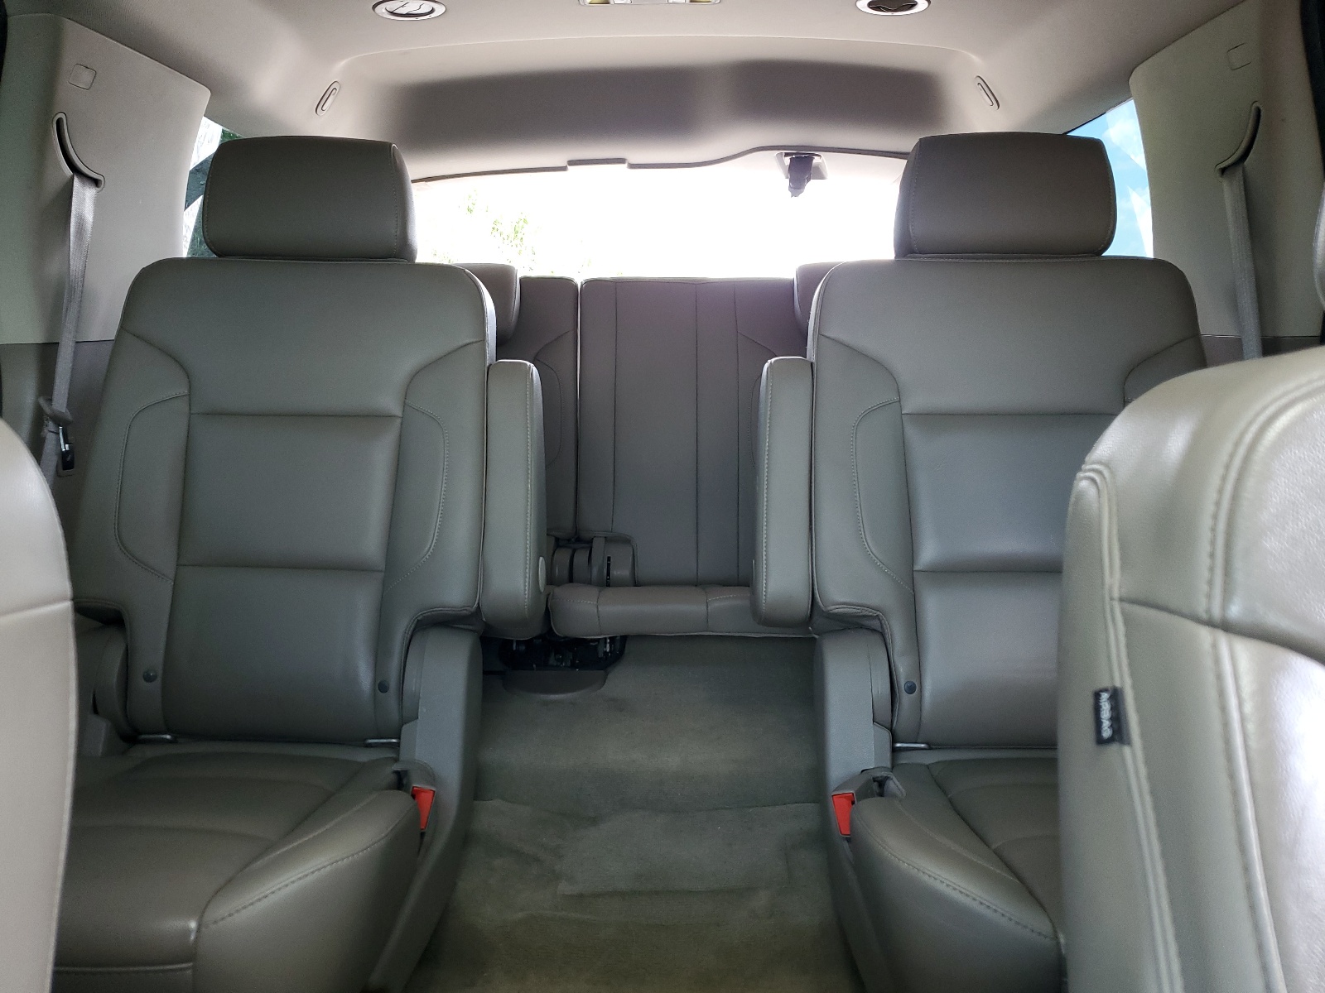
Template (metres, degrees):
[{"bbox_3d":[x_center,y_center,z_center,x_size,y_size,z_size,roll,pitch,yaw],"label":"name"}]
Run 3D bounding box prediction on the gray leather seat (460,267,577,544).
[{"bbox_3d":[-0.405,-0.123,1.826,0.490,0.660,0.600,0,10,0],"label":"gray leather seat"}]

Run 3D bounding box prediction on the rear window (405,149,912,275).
[{"bbox_3d":[-0.015,-0.590,2.500,1.280,0.480,0.080,0,30,0],"label":"rear window"}]

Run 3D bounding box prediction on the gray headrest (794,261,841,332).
[{"bbox_3d":[0.390,-0.392,2.020,0.260,0.180,0.115,0,0,0],"label":"gray headrest"}]

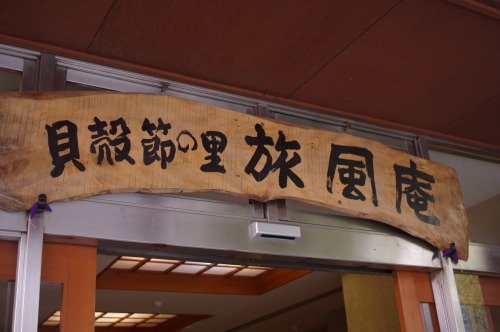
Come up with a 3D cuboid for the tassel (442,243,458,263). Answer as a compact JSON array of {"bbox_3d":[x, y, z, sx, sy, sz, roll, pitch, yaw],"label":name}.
[{"bbox_3d":[0.982,0.426,3.126,0.070,0.088,0.035,9,-26,-29],"label":"tassel"}]

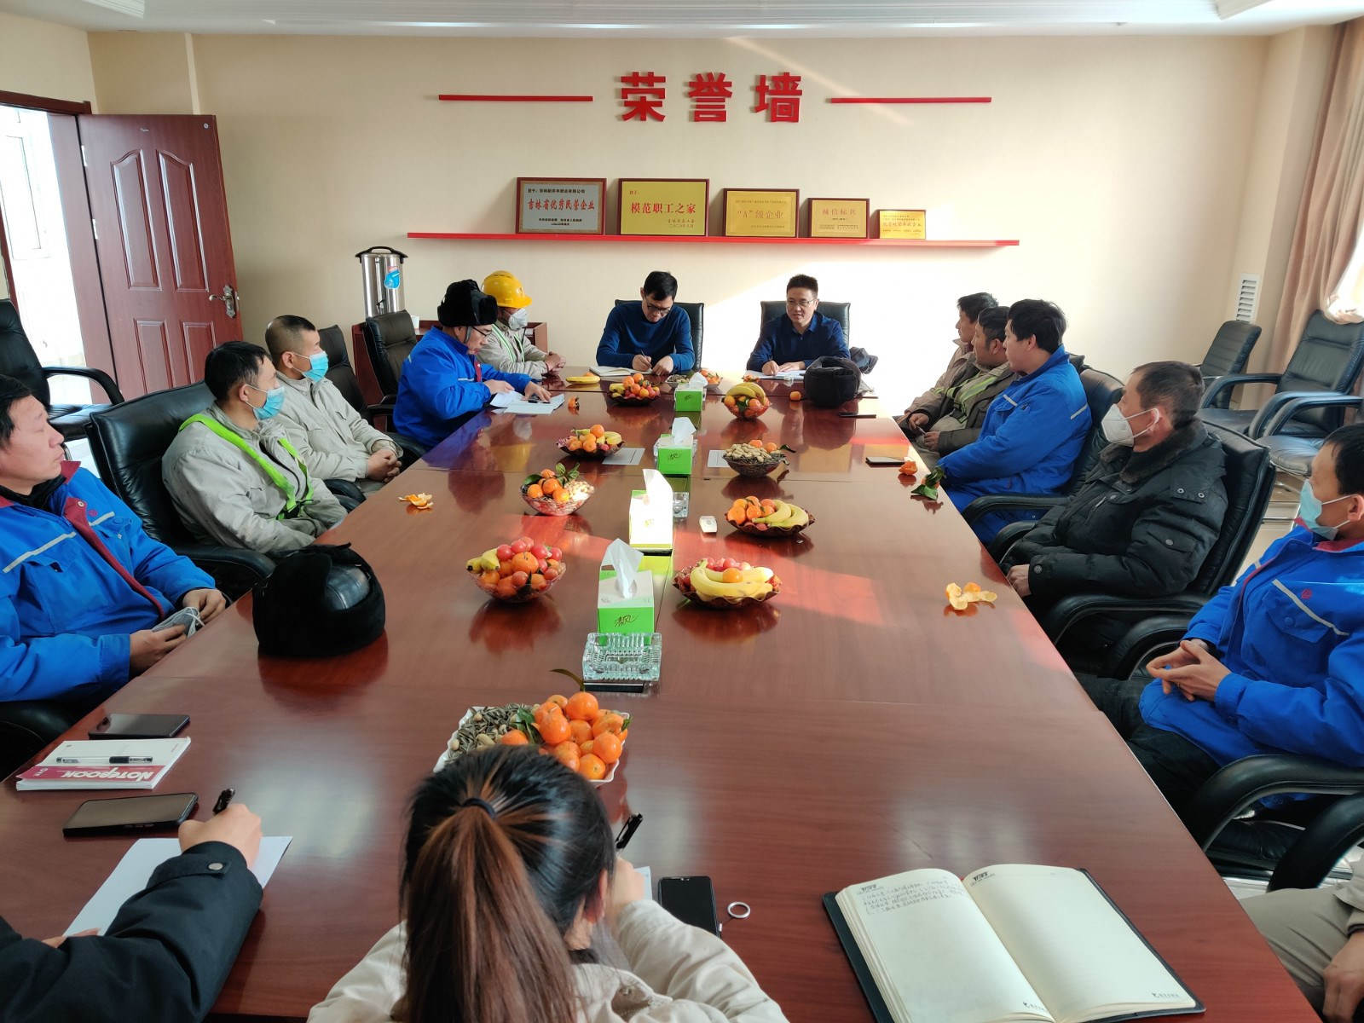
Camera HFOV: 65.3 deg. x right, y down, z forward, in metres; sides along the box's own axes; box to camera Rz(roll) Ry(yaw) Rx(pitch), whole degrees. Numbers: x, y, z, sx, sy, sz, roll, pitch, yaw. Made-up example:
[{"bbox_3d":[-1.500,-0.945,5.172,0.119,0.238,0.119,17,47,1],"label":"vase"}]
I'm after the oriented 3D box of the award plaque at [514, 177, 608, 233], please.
[{"bbox_3d":[-0.760,-1.929,6.734,0.566,0.342,0.025,1,9,3],"label":"award plaque"}]

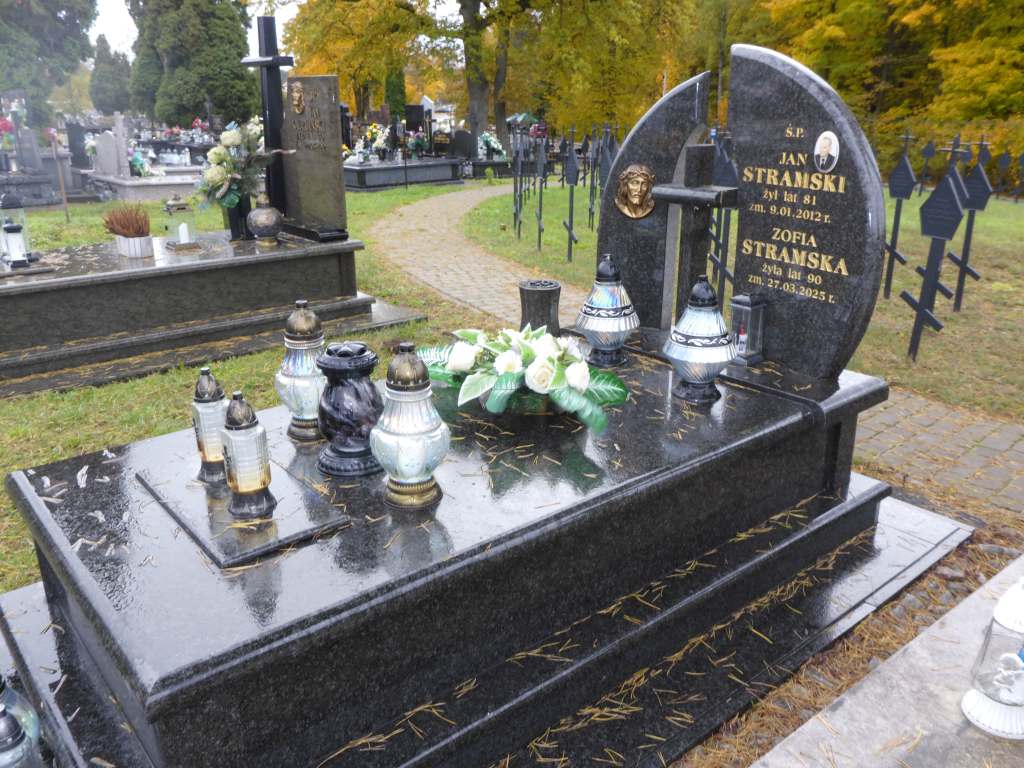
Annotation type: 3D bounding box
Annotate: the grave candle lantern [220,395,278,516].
[{"bbox_3d":[-0.519,0.129,1.598,0.094,0.240,0.094,-15,25,-37],"label":"grave candle lantern"}]

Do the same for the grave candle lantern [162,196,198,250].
[{"bbox_3d":[-2.011,-0.974,5.026,0.190,0.320,0.190,-13,22,-38],"label":"grave candle lantern"}]

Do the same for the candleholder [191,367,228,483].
[{"bbox_3d":[-0.677,0.091,1.859,0.077,0.260,0.077,-6,18,-20],"label":"candleholder"}]

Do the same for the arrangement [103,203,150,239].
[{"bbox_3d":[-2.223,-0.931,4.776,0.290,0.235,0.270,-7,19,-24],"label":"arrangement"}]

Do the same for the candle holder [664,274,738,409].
[{"bbox_3d":[0.523,-0.131,2.274,0.202,0.335,0.202,0,20,0],"label":"candle holder"}]

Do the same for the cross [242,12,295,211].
[{"bbox_3d":[-1.558,-1.677,5.304,0.120,1.224,0.480,-15,25,-37],"label":"cross"}]

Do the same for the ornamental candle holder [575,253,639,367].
[{"bbox_3d":[0.300,-0.232,2.553,0.196,0.336,0.196,0,20,0],"label":"ornamental candle holder"}]

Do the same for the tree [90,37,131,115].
[{"bbox_3d":[-20.663,-15.710,42.734,2.300,5.000,2.300,-7,19,-24],"label":"tree"}]

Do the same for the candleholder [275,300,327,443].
[{"bbox_3d":[-0.500,-0.030,1.961,0.134,0.338,0.134,-15,25,-37],"label":"candleholder"}]

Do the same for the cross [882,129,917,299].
[{"bbox_3d":[2.908,-1.267,6.206,0.080,1.270,0.250,-13,22,-38],"label":"cross"}]

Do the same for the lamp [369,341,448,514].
[{"bbox_3d":[-0.204,0.076,1.676,0.161,0.333,0.161,0,20,0],"label":"lamp"}]

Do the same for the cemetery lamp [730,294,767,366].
[{"bbox_3d":[0.789,-0.182,2.764,0.083,0.222,0.083,-13,22,-38],"label":"cemetery lamp"}]

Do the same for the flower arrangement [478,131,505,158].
[{"bbox_3d":[-0.387,-4.526,15.654,0.500,0.540,0.420,0,17,-2],"label":"flower arrangement"}]

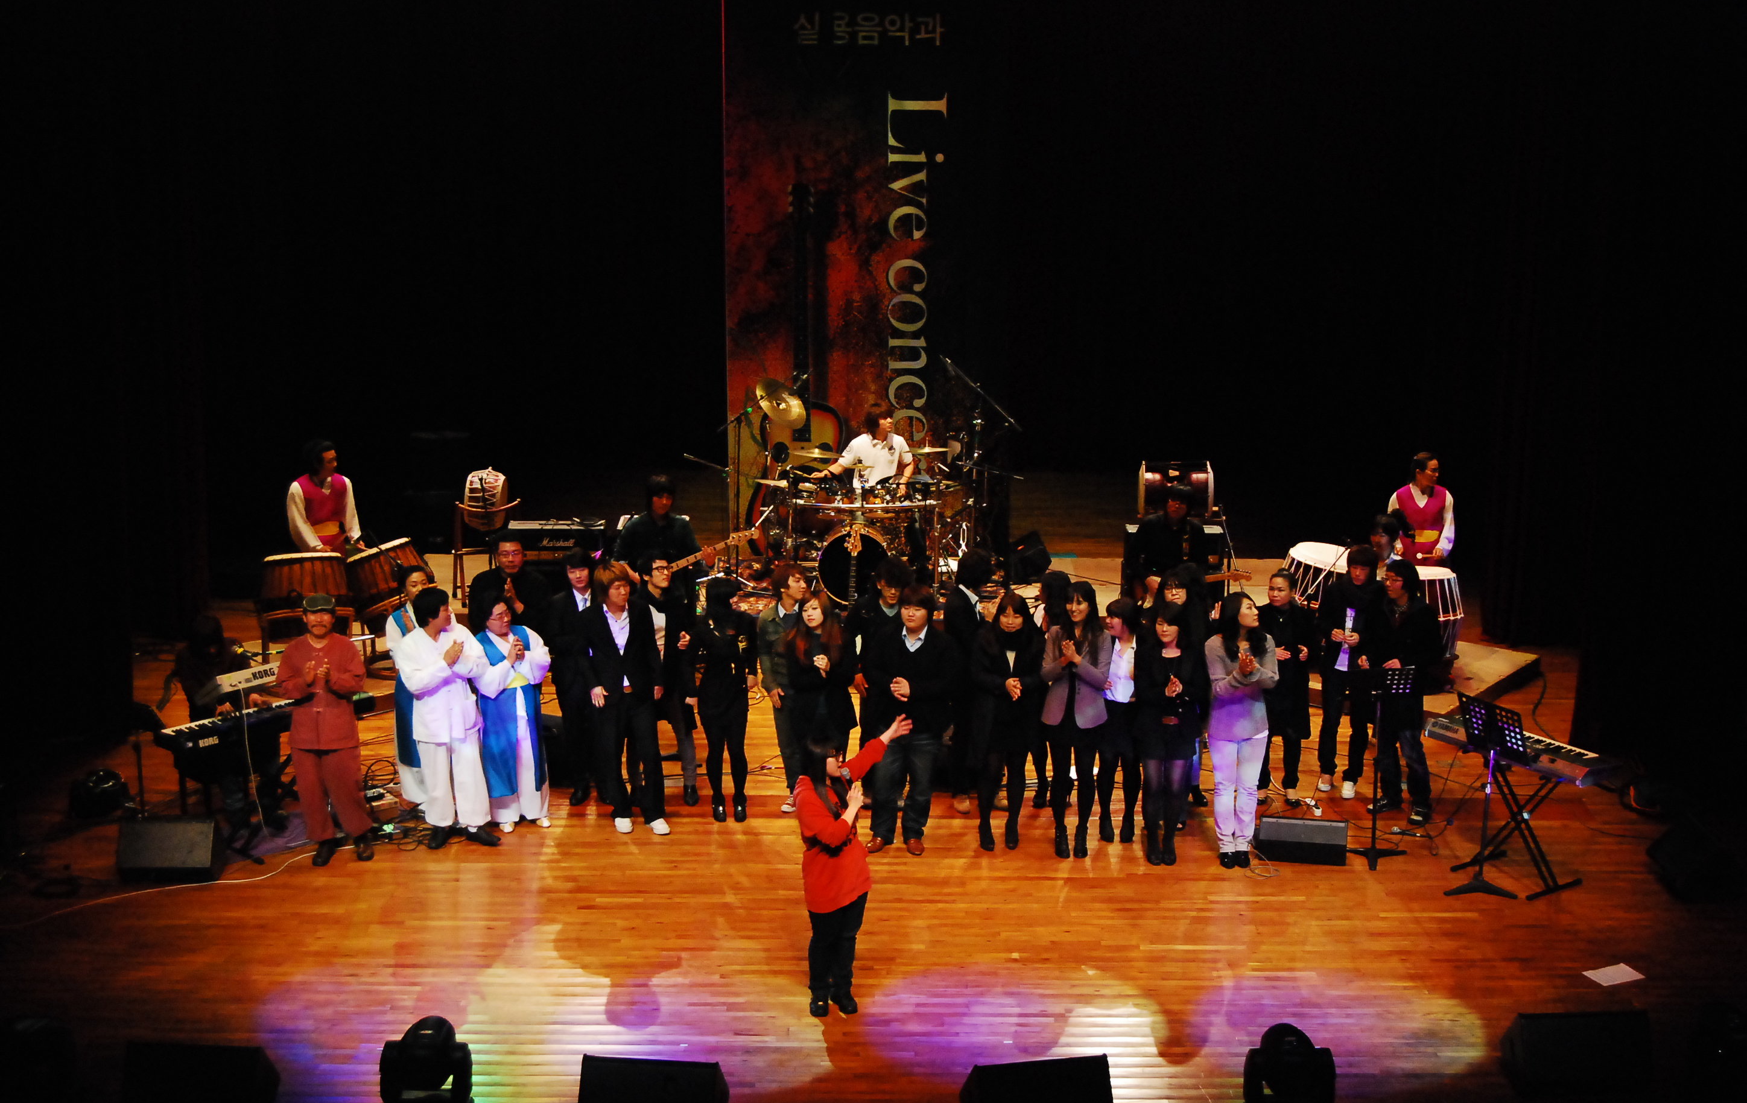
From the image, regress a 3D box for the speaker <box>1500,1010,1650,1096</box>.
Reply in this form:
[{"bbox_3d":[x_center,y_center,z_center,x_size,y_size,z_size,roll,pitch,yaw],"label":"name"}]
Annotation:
[{"bbox_3d":[3.717,2.634,14.695,0.660,0.430,0.455,-1,16,-4],"label":"speaker"}]

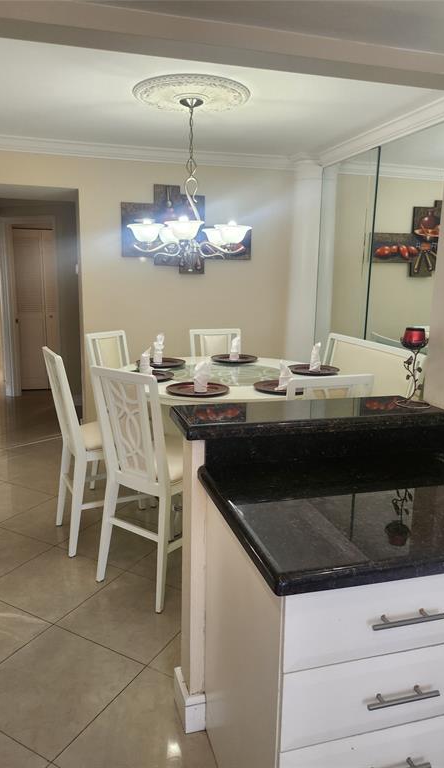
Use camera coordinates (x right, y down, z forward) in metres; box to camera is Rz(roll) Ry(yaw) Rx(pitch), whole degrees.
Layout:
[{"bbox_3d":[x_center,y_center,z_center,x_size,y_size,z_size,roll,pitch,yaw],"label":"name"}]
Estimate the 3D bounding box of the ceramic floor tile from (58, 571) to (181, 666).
[{"bbox_3d":[-0.398,1.049,2.453,0.505,0.010,0.505,7,13,28],"label":"ceramic floor tile"}]

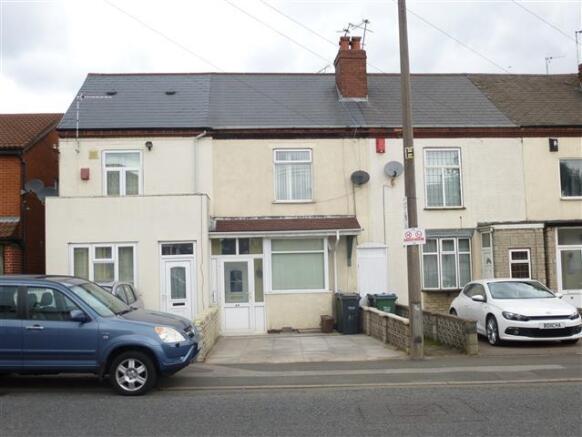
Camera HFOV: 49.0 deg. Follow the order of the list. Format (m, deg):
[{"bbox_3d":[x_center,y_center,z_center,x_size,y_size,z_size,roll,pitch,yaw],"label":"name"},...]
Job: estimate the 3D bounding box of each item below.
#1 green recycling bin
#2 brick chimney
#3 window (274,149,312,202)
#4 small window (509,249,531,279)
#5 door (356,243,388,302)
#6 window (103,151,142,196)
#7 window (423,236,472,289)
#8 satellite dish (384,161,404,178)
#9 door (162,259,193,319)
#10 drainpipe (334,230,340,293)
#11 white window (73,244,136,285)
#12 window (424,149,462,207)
[{"bbox_3d":[2.465,2.528,16.932,0.580,1.070,0.740,-1,-4,-5],"label":"green recycling bin"},{"bbox_3d":[1.886,-4.668,20.130,0.845,2.142,1.120,-1,-4,-5],"label":"brick chimney"},{"bbox_3d":[0.069,-1.214,18.035,1.075,1.509,0.100,-1,-4,-5],"label":"window"},{"bbox_3d":[6.247,1.300,17.474,0.604,0.919,0.100,-1,-4,-5],"label":"small window"},{"bbox_3d":[2.264,1.874,17.683,0.855,2.250,0.100,-1,-4,-5],"label":"door"},{"bbox_3d":[-4.549,-1.152,17.286,1.079,1.370,0.100,-1,-4,-5],"label":"window"},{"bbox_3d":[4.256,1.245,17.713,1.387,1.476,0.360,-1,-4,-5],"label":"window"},{"bbox_3d":[2.825,-1.320,17.728,0.554,0.470,0.350,-2,-4,3],"label":"satellite dish"},{"bbox_3d":[-2.890,2.013,16.442,0.812,1.990,0.100,-1,-4,-5],"label":"door"},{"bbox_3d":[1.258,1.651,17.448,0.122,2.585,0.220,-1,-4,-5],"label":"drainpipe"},{"bbox_3d":[-4.619,1.238,15.858,1.609,1.233,0.100,-1,-4,-5],"label":"white window"},{"bbox_3d":[4.390,-1.159,18.399,1.101,1.736,0.100,-1,-4,-5],"label":"window"}]

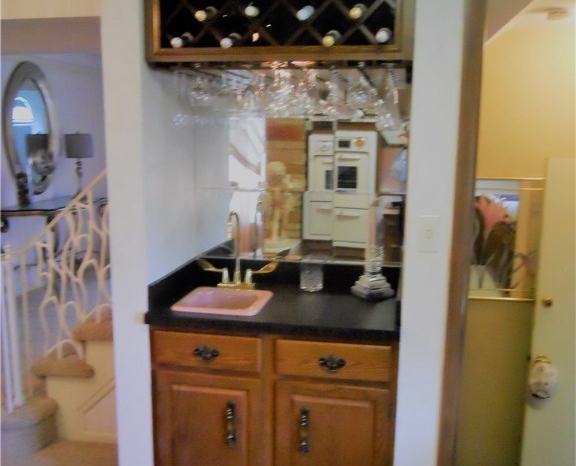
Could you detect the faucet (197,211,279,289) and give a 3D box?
[{"bbox_3d":[-0.222,0.075,2.620,0.356,0.337,0.155,2,10,9],"label":"faucet"}]

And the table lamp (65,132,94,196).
[{"bbox_3d":[-2.296,-0.736,6.776,0.306,0.722,0.306,2,10,9],"label":"table lamp"}]

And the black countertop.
[{"bbox_3d":[-0.014,0.241,2.494,0.912,0.137,0.591,2,10,9],"label":"black countertop"}]

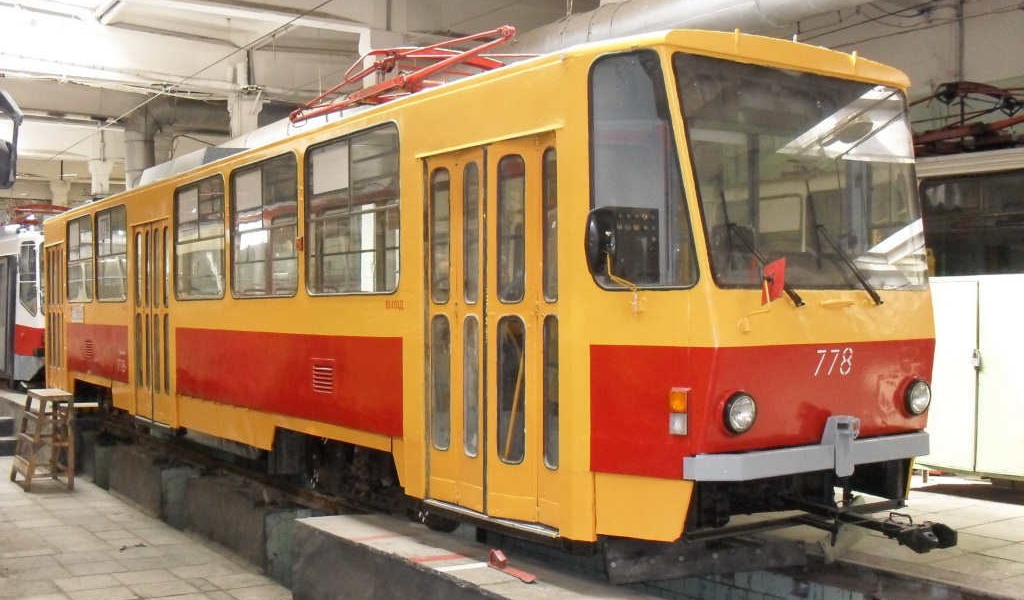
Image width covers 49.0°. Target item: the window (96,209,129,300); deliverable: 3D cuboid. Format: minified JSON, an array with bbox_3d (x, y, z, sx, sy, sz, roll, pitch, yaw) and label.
[{"bbox_3d":[-4.696,-0.522,13.194,0.060,1.119,1.487,0,0,-33],"label":"window"}]

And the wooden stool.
[{"bbox_3d":[-6.044,1.787,14.431,0.561,1.173,1.142,0,0,-33],"label":"wooden stool"}]

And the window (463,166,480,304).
[{"bbox_3d":[-0.223,-0.380,6.441,0.040,0.812,0.168,0,0,-36],"label":"window"}]

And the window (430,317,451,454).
[{"bbox_3d":[-0.437,0.506,6.870,0.040,0.822,0.204,0,0,-41],"label":"window"}]

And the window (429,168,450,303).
[{"bbox_3d":[-0.421,-0.381,6.711,0.040,0.811,0.215,0,0,-36],"label":"window"}]

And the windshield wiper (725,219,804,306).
[{"bbox_3d":[1.231,-0.167,5.465,0.456,0.420,0.060,0,-9,-33],"label":"windshield wiper"}]

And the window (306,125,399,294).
[{"bbox_3d":[-1.107,-0.580,7.693,0.060,1.109,1.509,0,0,-33],"label":"window"}]

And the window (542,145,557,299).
[{"bbox_3d":[0.210,-0.388,5.849,0.040,0.813,0.134,0,0,-36],"label":"window"}]

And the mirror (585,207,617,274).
[{"bbox_3d":[0.426,-0.289,5.408,0.165,0.320,0.080,0,0,-21],"label":"mirror"}]

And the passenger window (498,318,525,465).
[{"bbox_3d":[-0.004,0.504,6.282,0.040,0.824,0.229,0,0,-45],"label":"passenger window"}]

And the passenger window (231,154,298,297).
[{"bbox_3d":[-2.086,-0.590,9.434,0.040,1.139,1.571,0,0,-33],"label":"passenger window"}]

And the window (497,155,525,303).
[{"bbox_3d":[-0.006,-0.398,6.281,0.040,0.818,0.224,0,0,-45],"label":"window"}]

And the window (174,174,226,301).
[{"bbox_3d":[-3.024,-0.576,10.880,0.040,1.139,1.550,0,0,-33],"label":"window"}]

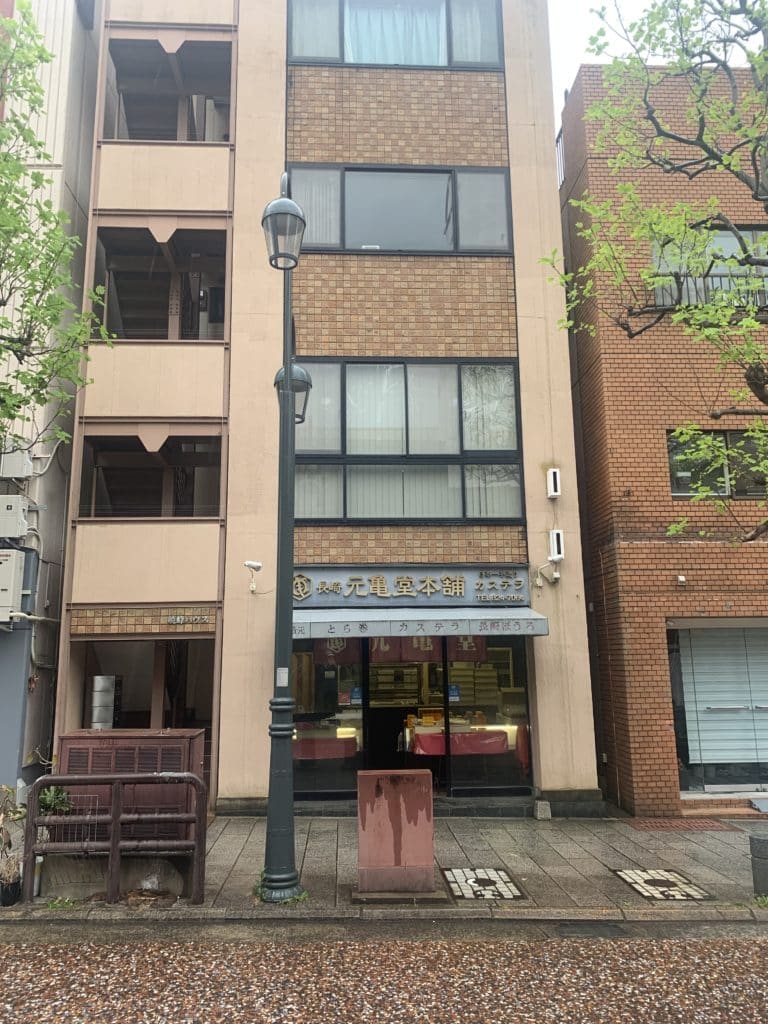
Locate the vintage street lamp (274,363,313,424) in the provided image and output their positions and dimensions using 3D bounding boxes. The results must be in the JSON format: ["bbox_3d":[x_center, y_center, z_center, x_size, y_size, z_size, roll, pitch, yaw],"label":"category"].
[{"bbox_3d":[-0.946,-1.245,8.032,0.390,0.610,0.390,0,-11,-3],"label":"vintage street lamp"}]

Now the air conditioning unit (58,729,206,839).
[{"bbox_3d":[-2.225,2.447,6.834,1.130,0.920,0.640,0,-11,-3],"label":"air conditioning unit"}]

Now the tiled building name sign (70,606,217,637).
[{"bbox_3d":[-2.960,1.351,9.515,1.759,0.320,0.100,0,-11,-3],"label":"tiled building name sign"}]

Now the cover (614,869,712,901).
[{"bbox_3d":[2.494,3.334,6.848,0.580,0.040,0.900,2,-10,-3],"label":"cover"}]

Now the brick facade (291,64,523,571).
[{"bbox_3d":[0.252,-2.906,10.737,3.175,7.366,0.200,0,-11,-3],"label":"brick facade"}]

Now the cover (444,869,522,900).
[{"bbox_3d":[0.854,3.284,6.755,0.580,0.040,0.900,2,-10,-3],"label":"cover"}]

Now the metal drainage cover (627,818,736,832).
[{"bbox_3d":[3.604,3.810,9.310,1.200,0.050,0.680,2,-10,-3],"label":"metal drainage cover"}]

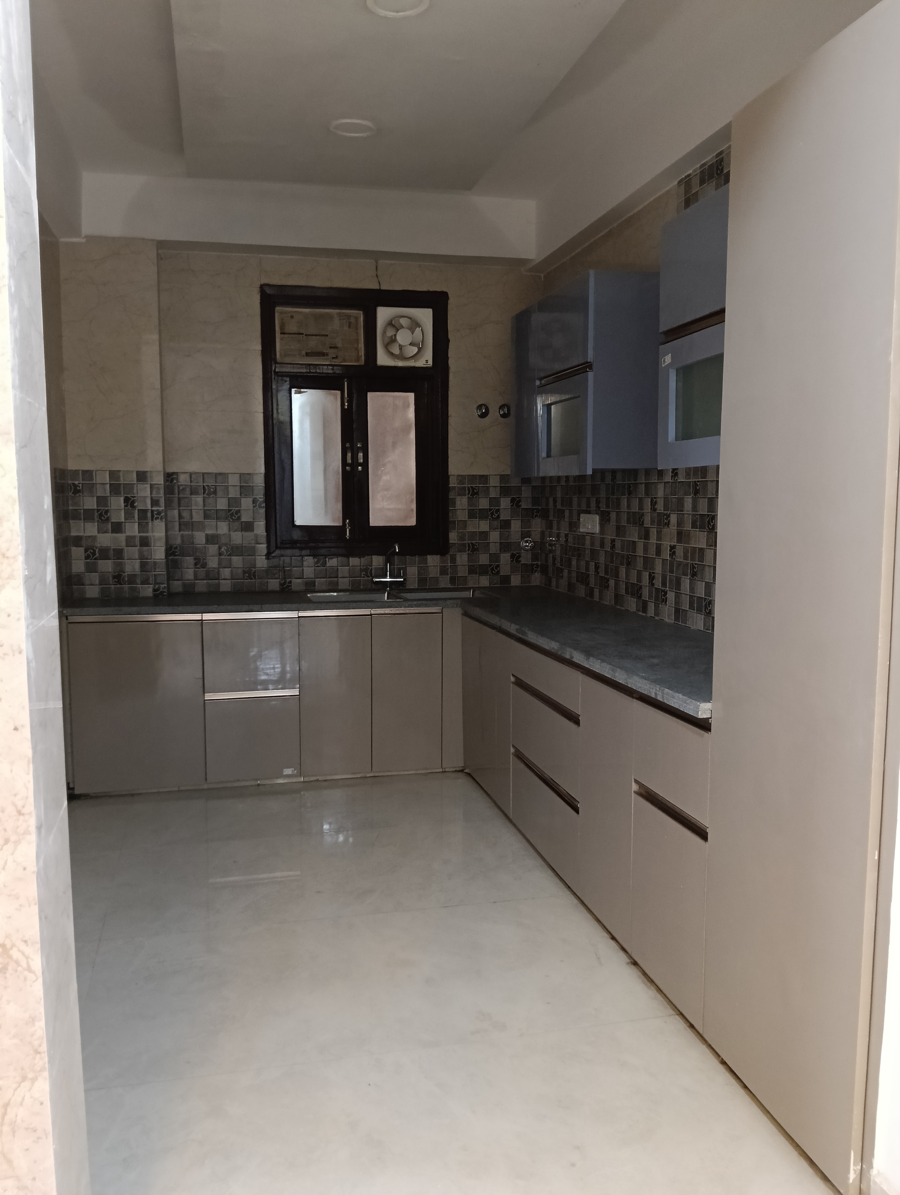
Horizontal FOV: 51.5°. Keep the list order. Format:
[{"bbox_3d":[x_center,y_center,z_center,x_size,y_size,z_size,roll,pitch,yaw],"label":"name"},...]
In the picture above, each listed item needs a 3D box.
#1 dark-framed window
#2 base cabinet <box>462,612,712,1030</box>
[{"bbox_3d":[-0.483,-0.898,4.867,0.956,1.360,0.100,-1,6,-13],"label":"dark-framed window"},{"bbox_3d":[0.616,0.539,3.359,0.593,0.783,2.334,-1,6,-13],"label":"base cabinet"}]

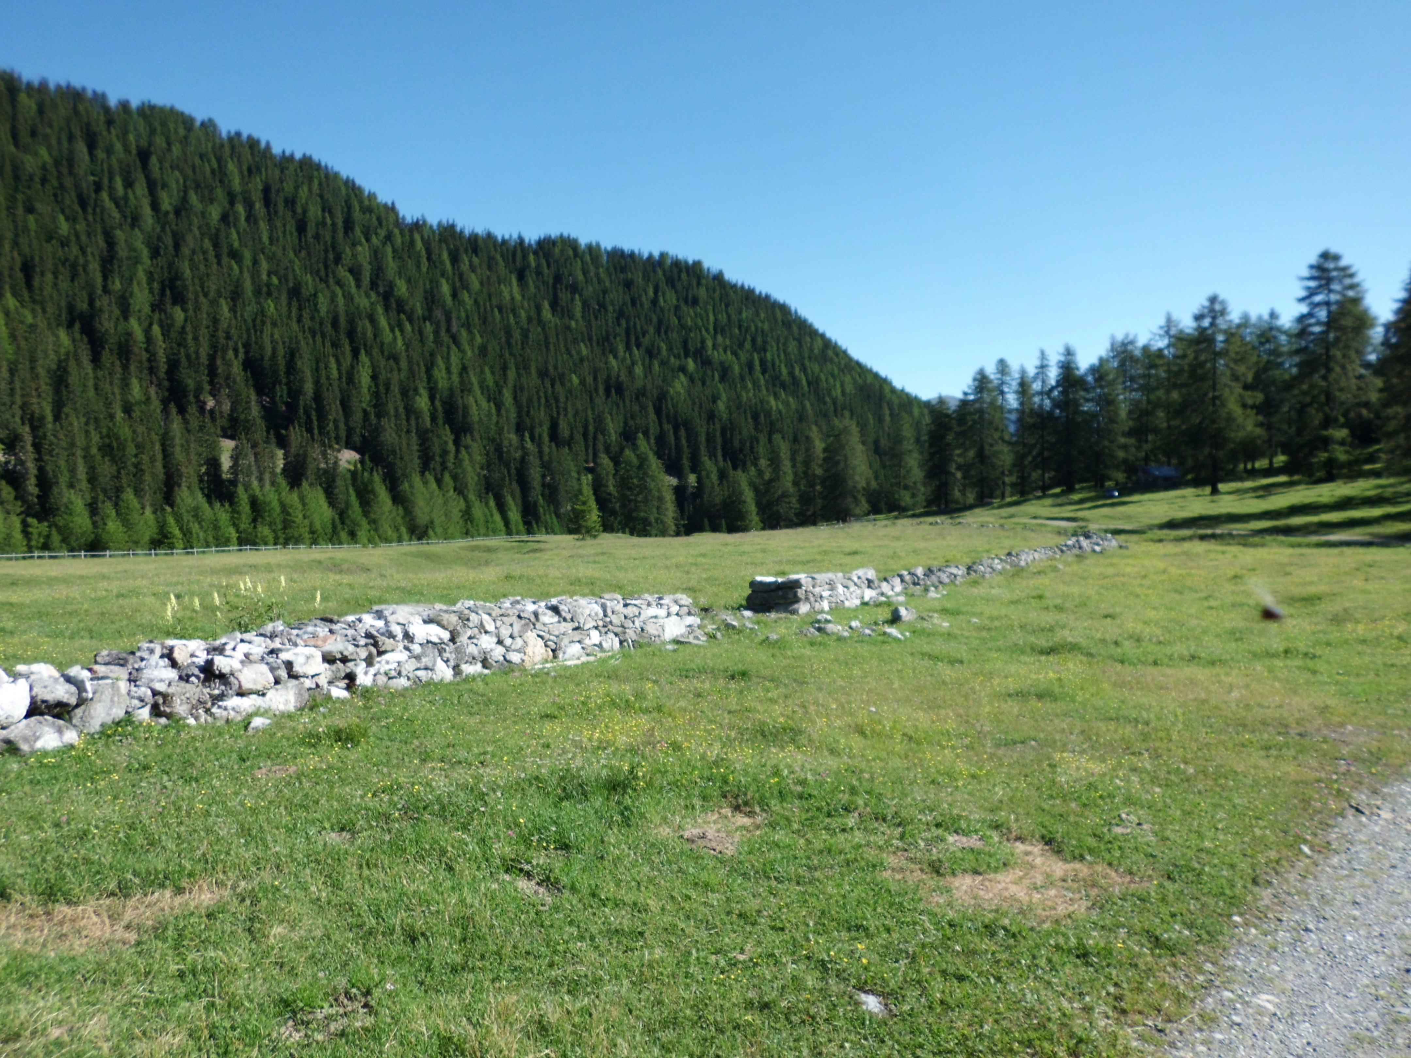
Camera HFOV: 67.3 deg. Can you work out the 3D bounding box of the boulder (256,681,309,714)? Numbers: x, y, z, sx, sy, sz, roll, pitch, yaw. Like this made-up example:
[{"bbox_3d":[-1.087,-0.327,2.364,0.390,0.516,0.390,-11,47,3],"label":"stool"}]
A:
[{"bbox_3d":[-3.610,1.445,9.050,0.340,0.280,0.440,0,1,28],"label":"boulder"}]

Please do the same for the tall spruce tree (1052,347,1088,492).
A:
[{"bbox_3d":[50.878,-15.317,148.000,4.778,20.320,4.778,0,1,0],"label":"tall spruce tree"}]

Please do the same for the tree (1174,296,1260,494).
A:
[{"bbox_3d":[55.443,-14.533,115.000,9.050,21.531,9.050,0,1,0],"label":"tree"}]

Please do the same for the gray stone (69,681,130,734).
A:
[{"bbox_3d":[-4.601,1.352,8.050,0.340,0.400,0.420,0,1,28],"label":"gray stone"}]

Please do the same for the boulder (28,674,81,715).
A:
[{"bbox_3d":[-4.856,1.237,7.900,0.320,0.300,0.370,0,1,28],"label":"boulder"}]

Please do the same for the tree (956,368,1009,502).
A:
[{"bbox_3d":[41.772,-14.146,160.000,7.587,20.137,7.587,0,1,0],"label":"tree"}]

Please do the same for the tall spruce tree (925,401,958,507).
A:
[{"bbox_3d":[40.160,-12.544,180.000,5.448,18.535,5.448,0,1,0],"label":"tall spruce tree"}]

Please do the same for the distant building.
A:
[{"bbox_3d":[66.263,-7.739,155.000,5.600,3.400,5.000,0,1,0],"label":"distant building"}]

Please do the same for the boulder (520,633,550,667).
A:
[{"bbox_3d":[-1.922,1.367,12.000,0.300,0.390,0.350,0,1,28],"label":"boulder"}]

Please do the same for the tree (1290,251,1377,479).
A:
[{"bbox_3d":[62.791,-16.428,106.000,8.342,22.823,8.342,0,1,0],"label":"tree"}]

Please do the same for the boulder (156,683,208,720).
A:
[{"bbox_3d":[-4.233,1.392,8.550,0.330,0.300,0.390,0,1,28],"label":"boulder"}]

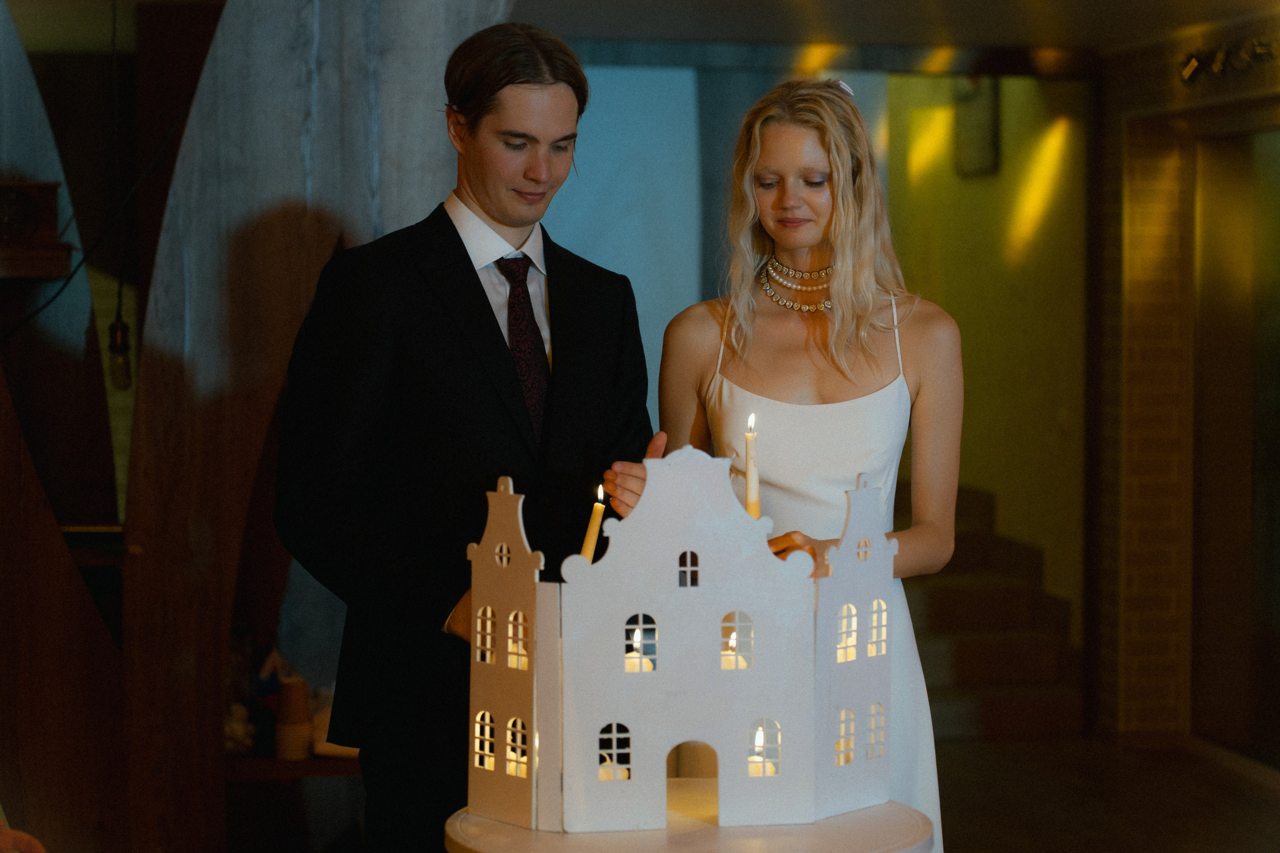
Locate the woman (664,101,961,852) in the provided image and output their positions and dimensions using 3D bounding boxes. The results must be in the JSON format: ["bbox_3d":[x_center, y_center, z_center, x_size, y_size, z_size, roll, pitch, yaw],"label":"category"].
[{"bbox_3d":[0.215,0.419,3.541,0.450,1.760,0.420,0,3,8],"label":"woman"}]

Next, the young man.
[{"bbox_3d":[-0.179,0.406,3.467,0.530,1.860,0.480,-2,4,-27],"label":"young man"}]

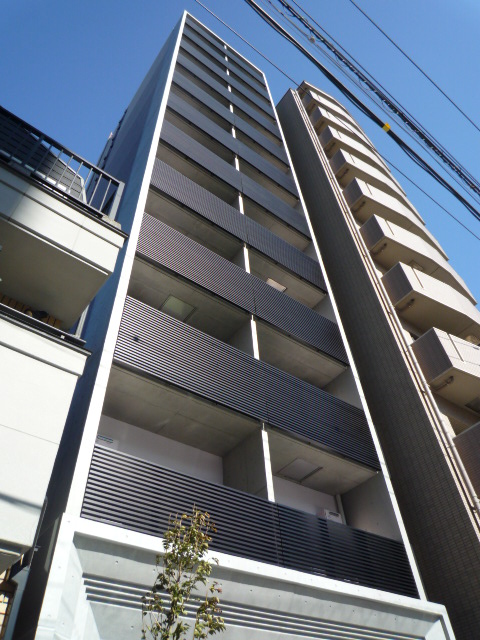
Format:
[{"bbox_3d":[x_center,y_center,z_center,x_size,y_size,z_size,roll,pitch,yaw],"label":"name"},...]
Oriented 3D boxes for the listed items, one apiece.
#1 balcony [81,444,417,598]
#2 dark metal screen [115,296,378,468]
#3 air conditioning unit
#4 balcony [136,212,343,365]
[{"bbox_3d":[0.556,3.099,6.675,5.850,0.900,0.110,27,-55,-26],"label":"balcony"},{"bbox_3d":[0.421,1.341,8.616,5.850,1.480,0.120,27,-55,-26],"label":"dark metal screen"},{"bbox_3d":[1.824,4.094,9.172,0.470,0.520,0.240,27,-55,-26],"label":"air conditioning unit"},{"bbox_3d":[0.276,-0.554,10.707,5.850,1.480,0.140,27,-55,-26],"label":"balcony"}]

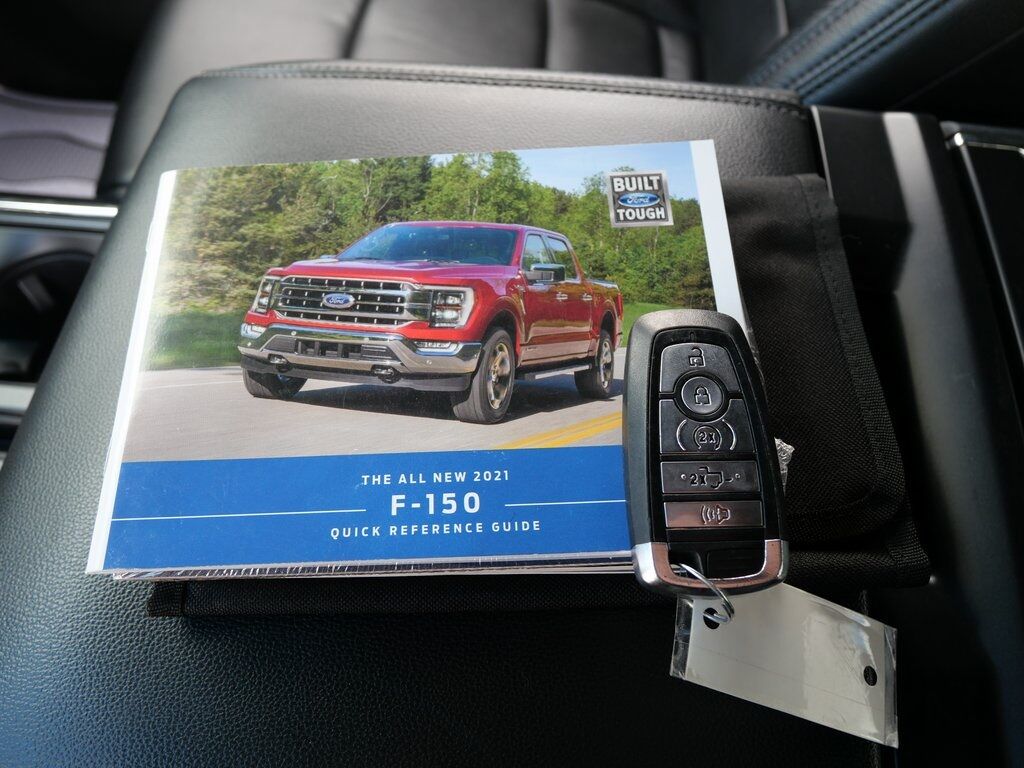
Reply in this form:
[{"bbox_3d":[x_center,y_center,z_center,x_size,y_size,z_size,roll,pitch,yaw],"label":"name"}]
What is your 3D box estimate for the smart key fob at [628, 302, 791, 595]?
[{"bbox_3d":[0.053,0.017,0.202,0.043,0.015,0.083,-1,68,3],"label":"smart key fob"}]

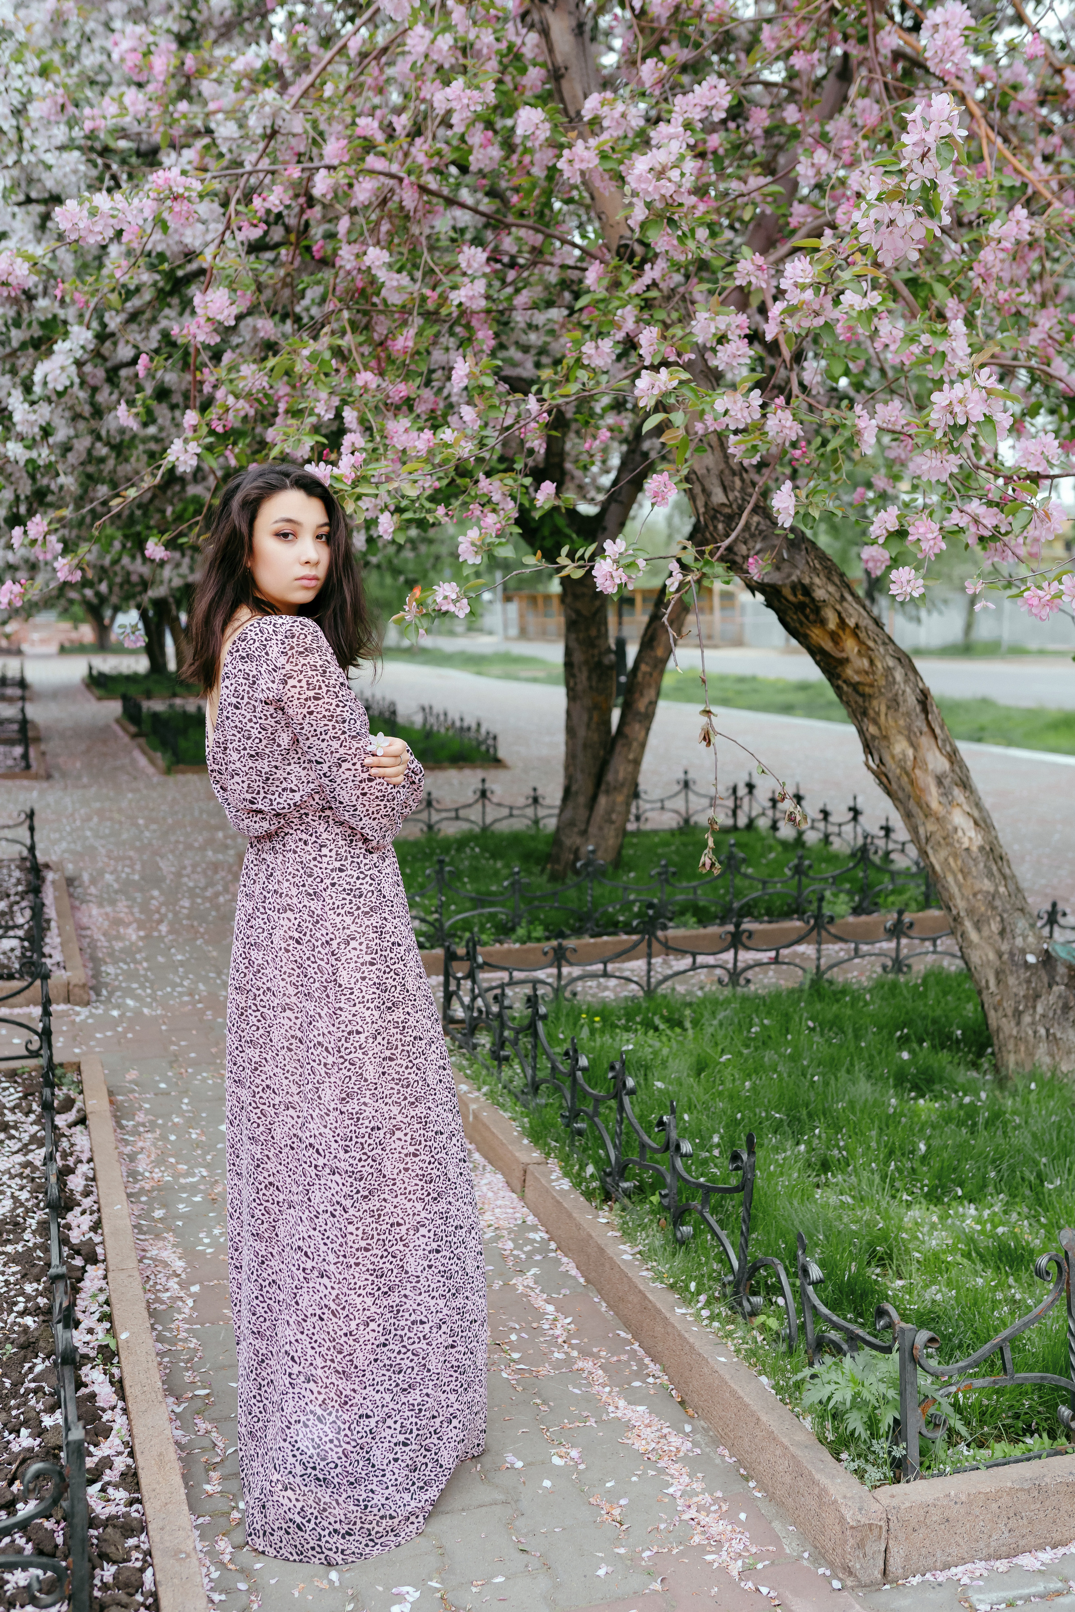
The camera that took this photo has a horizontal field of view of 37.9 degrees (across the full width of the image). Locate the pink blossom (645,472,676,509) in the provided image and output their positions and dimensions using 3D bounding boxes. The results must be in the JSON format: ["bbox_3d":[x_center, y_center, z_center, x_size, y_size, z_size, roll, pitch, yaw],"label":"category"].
[{"bbox_3d":[0.259,-0.664,3.300,0.066,0.080,0.062,0,7,0],"label":"pink blossom"}]

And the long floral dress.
[{"bbox_3d":[-0.301,0.412,2.513,0.420,1.434,0.430,-3,8,-25],"label":"long floral dress"}]

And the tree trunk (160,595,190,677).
[{"bbox_3d":[-5.696,-2.669,24.600,0.475,1.285,0.380,0,8,0],"label":"tree trunk"}]

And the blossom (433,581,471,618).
[{"bbox_3d":[-0.161,-0.390,2.950,0.071,0.071,0.060,0,7,0],"label":"blossom"}]

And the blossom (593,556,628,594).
[{"bbox_3d":[0.142,-0.450,3.050,0.069,0.073,0.060,0,7,0],"label":"blossom"}]

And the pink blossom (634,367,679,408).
[{"bbox_3d":[0.205,-0.722,2.700,0.076,0.069,0.062,1,8,4],"label":"pink blossom"}]

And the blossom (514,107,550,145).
[{"bbox_3d":[-0.010,-1.518,3.500,0.082,0.090,0.073,0,8,0],"label":"blossom"}]

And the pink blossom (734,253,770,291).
[{"bbox_3d":[0.478,-1.194,3.500,0.079,0.084,0.069,0,7,0],"label":"pink blossom"}]

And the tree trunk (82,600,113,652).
[{"bbox_3d":[-10.101,-4.137,36.000,0.695,1.186,0.500,0,8,0],"label":"tree trunk"}]

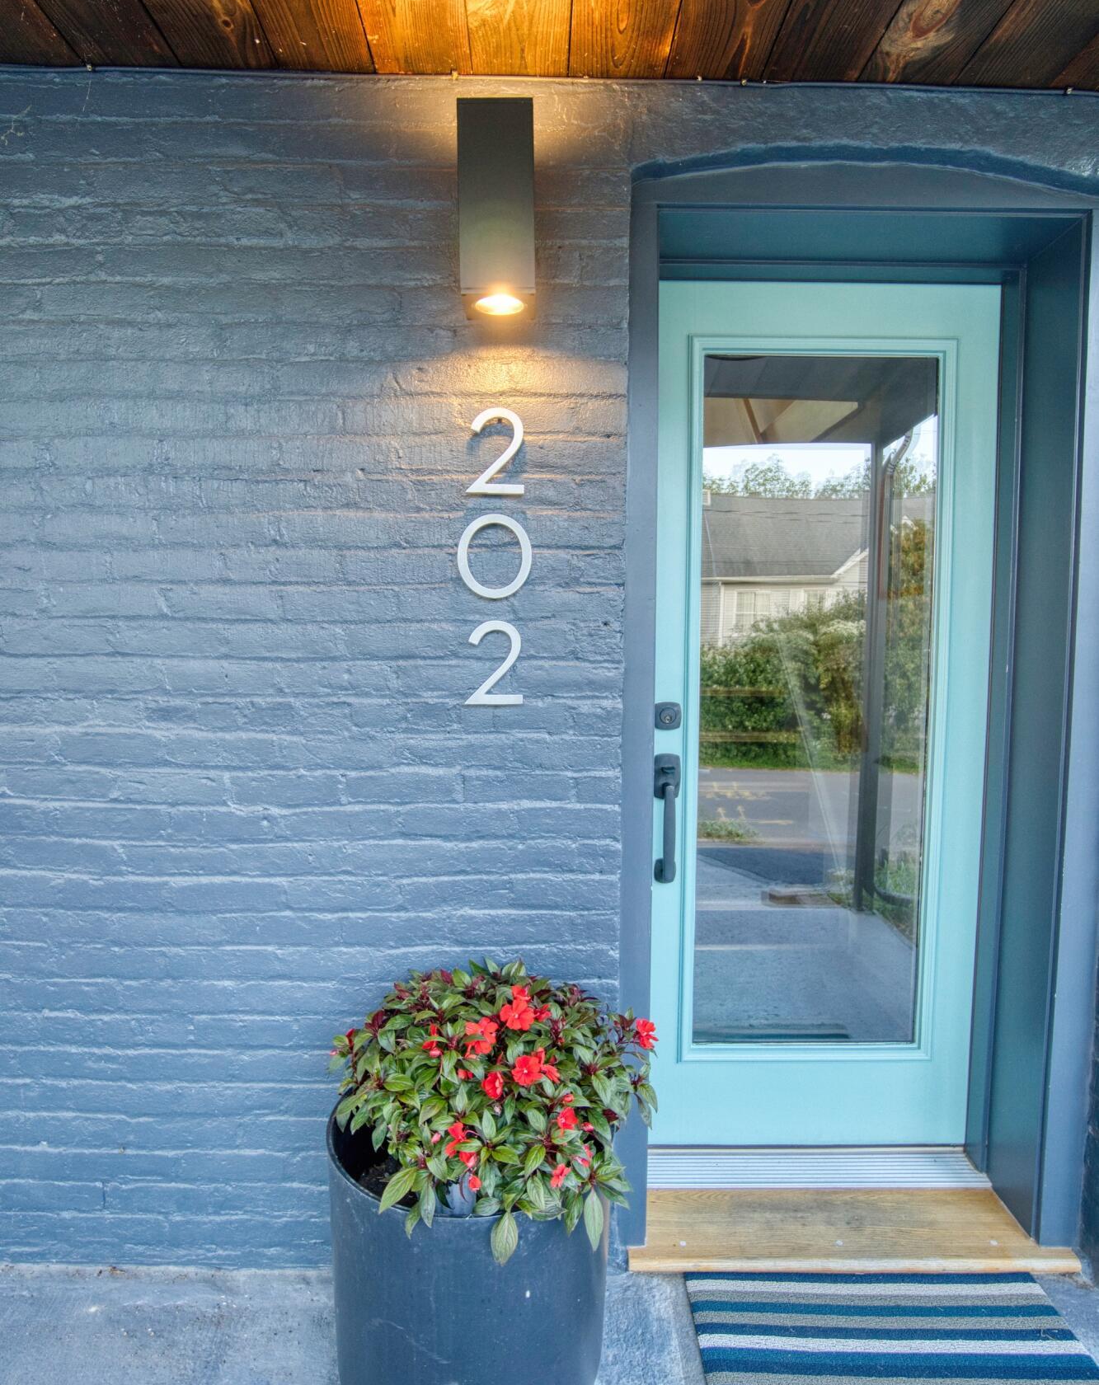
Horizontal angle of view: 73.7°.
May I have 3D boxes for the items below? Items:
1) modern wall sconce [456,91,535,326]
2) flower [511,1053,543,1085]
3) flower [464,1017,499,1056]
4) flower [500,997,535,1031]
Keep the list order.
[{"bbox_3d":[-0.086,-0.820,1.265,0.123,0.312,0.112,0,3,0],"label":"modern wall sconce"},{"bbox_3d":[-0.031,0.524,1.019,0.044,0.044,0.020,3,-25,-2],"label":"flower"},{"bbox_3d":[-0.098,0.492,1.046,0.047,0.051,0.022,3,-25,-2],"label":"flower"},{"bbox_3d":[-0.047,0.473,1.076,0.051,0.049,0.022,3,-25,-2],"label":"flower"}]

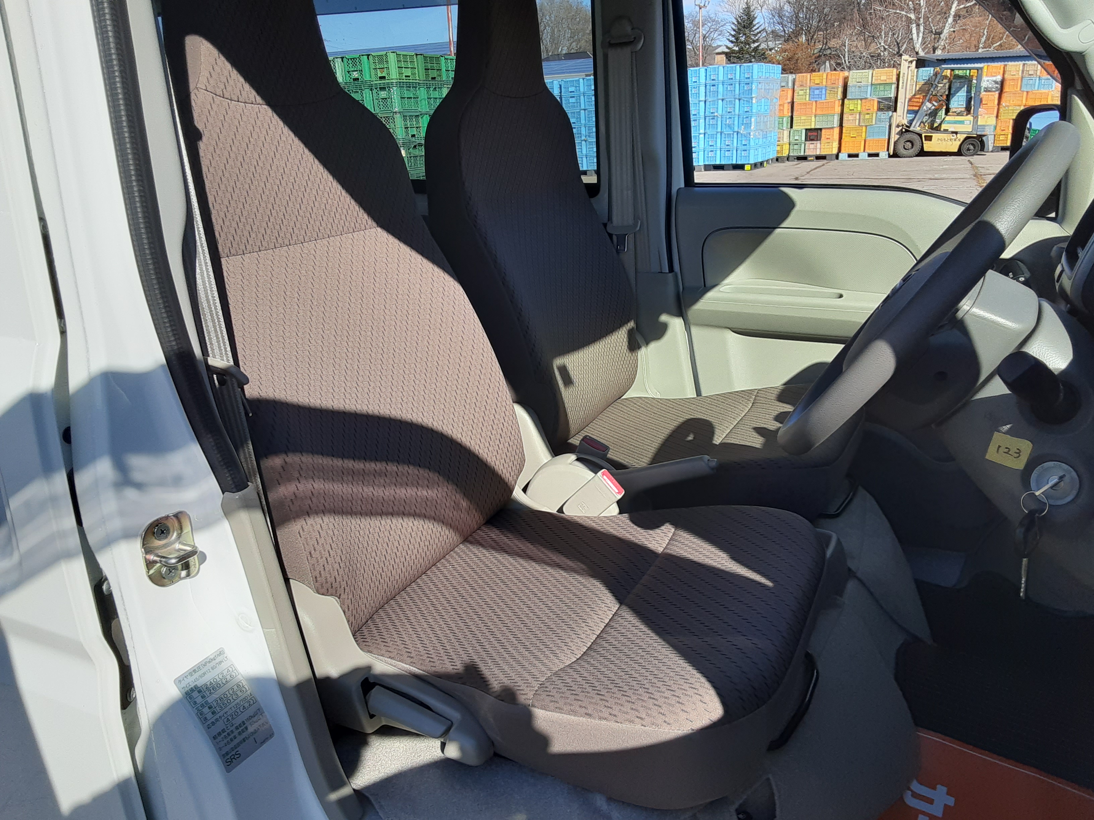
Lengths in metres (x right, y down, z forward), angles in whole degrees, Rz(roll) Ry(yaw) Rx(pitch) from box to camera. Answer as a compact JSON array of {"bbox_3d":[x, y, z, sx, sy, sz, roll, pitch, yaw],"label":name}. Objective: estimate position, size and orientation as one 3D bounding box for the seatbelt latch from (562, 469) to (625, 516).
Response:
[{"bbox_3d":[0.072,0.140,1.328,0.050,0.090,0.026,48,34,5],"label":"seatbelt latch"}]

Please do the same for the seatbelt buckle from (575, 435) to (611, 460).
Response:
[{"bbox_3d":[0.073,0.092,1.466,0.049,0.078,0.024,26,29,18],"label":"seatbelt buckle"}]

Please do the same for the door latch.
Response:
[{"bbox_3d":[-0.373,0.148,0.872,0.034,0.071,0.061,9,23,26],"label":"door latch"}]

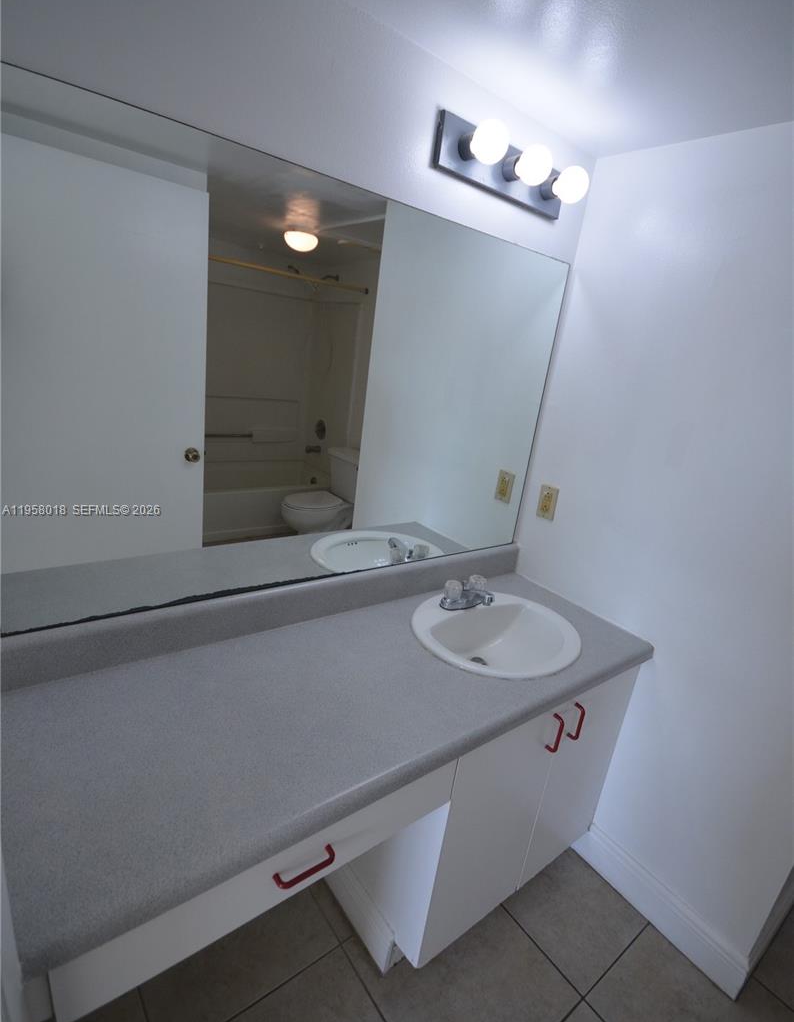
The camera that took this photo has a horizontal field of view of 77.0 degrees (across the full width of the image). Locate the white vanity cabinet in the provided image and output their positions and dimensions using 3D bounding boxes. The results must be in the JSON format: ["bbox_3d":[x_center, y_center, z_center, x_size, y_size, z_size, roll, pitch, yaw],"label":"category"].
[{"bbox_3d":[0.225,0.760,1.567,0.761,0.804,0.534,-6,21,-37],"label":"white vanity cabinet"}]

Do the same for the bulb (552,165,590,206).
[{"bbox_3d":[0.454,-0.855,1.307,0.081,0.081,0.090,-6,21,-37],"label":"bulb"}]

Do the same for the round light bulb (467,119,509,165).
[{"bbox_3d":[0.208,-0.830,1.122,0.081,0.081,0.090,-6,21,-37],"label":"round light bulb"}]

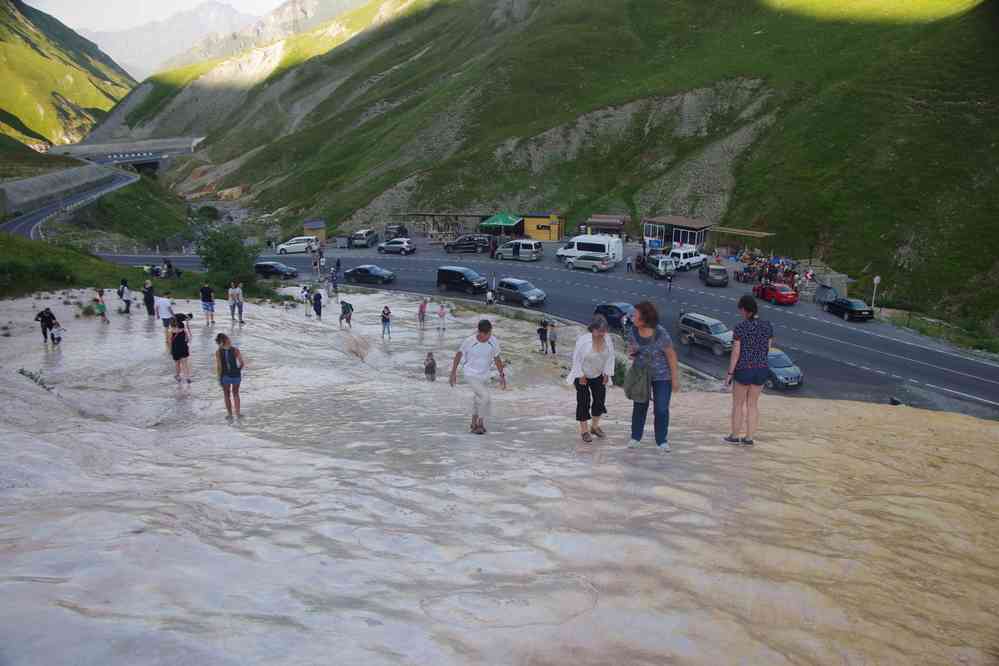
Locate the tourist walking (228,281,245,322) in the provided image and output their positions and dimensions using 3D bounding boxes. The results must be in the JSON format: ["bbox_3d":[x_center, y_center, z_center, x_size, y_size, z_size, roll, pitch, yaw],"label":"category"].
[{"bbox_3d":[-10.454,-1.239,29.836,0.520,1.680,0.380,-2,13,-8],"label":"tourist walking"}]

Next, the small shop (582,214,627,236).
[{"bbox_3d":[13.282,-12.975,93.000,5.200,3.400,3.600,6,16,19],"label":"small shop"}]

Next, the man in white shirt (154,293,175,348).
[{"bbox_3d":[-10.346,-0.408,23.138,0.480,1.700,0.520,-11,17,-39],"label":"man in white shirt"}]

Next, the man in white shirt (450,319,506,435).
[{"bbox_3d":[-0.294,0.630,10.486,0.720,1.660,0.450,-1,13,-6],"label":"man in white shirt"}]

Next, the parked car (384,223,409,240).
[{"bbox_3d":[-12.951,-12.411,94.064,1.870,1.780,4.700,2,14,4],"label":"parked car"}]

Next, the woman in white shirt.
[{"bbox_3d":[1.104,0.556,8.945,0.560,1.570,0.420,-3,13,-14],"label":"woman in white shirt"}]

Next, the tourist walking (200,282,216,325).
[{"bbox_3d":[-11.272,-1.142,29.000,0.520,1.720,0.360,-4,16,-16],"label":"tourist walking"}]

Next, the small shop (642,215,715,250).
[{"bbox_3d":[19.607,-10.918,83.306,6.900,3.500,3.300,17,26,42],"label":"small shop"}]

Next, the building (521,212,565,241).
[{"bbox_3d":[5.465,-12.938,91.463,4.400,3.100,3.000,3,13,13],"label":"building"}]

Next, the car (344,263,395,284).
[{"bbox_3d":[-11.810,-5.349,68.142,4.650,1.440,1.780,4,16,11],"label":"car"}]

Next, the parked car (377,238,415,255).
[{"bbox_3d":[-11.589,-9.761,84.016,4.370,1.630,1.820,4,14,14],"label":"parked car"}]

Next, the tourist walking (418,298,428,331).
[{"bbox_3d":[-3.861,-0.934,38.004,0.380,1.640,0.500,-9,17,-36],"label":"tourist walking"}]

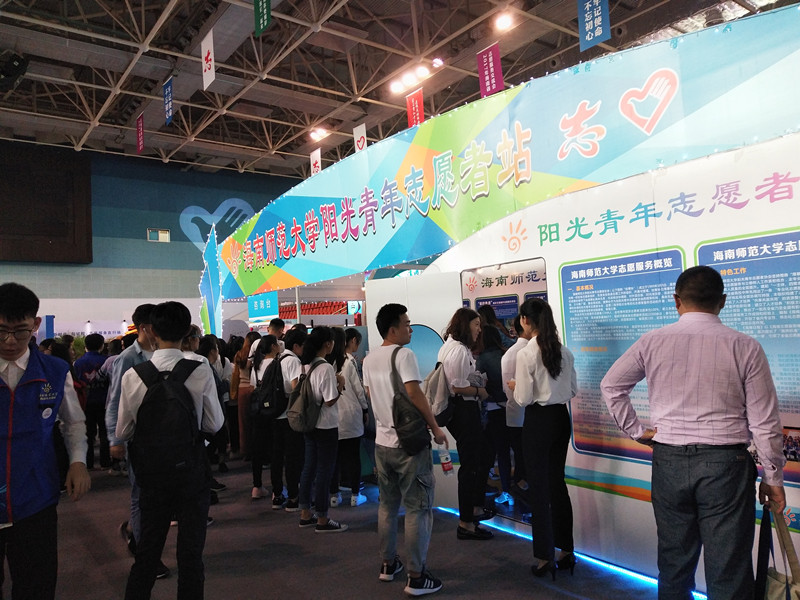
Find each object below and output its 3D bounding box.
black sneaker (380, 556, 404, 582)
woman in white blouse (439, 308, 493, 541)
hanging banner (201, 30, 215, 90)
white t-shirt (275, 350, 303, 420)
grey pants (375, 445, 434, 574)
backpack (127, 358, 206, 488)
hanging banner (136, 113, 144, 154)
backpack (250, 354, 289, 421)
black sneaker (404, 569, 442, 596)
[{"bbox_3d":[-0.038,1.672,3.820,0.100,0.110,0.270,-4,-4,17],"label":"black sneaker"},{"bbox_3d":[0.492,0.903,4.450,0.380,1.660,0.440,-2,-4,-10],"label":"woman in white blouse"},{"bbox_3d":[-6.554,-8.225,20.615,0.030,1.750,1.050,0,-5,-37],"label":"hanging banner"},{"bbox_3d":[-1.043,0.785,5.520,0.270,0.650,0.440,1,-5,-42],"label":"white t-shirt"},{"bbox_3d":[0.027,1.230,3.650,0.310,0.870,0.400,1,-6,-44],"label":"grey pants"},{"bbox_3d":[-1.037,0.542,2.680,0.330,0.530,0.210,-2,-4,-6],"label":"backpack"},{"bbox_3d":[-12.250,-7.840,28.455,0.030,1.750,0.998,0,-5,-37],"label":"hanging banner"},{"bbox_3d":[-1.191,0.795,5.400,0.330,0.530,0.240,-6,-5,37],"label":"backpack"},{"bbox_3d":[0.150,1.643,3.540,0.270,0.110,0.100,0,-5,-37],"label":"black sneaker"}]

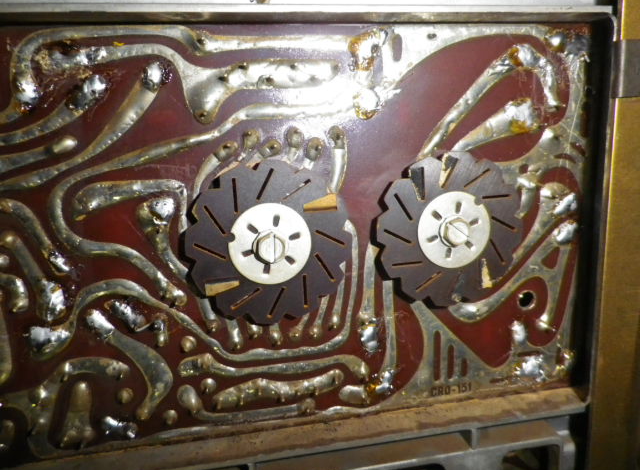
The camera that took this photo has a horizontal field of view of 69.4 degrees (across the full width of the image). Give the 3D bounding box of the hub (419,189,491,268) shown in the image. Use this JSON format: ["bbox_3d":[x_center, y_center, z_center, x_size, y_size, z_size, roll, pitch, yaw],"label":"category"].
[{"bbox_3d":[0.034,-0.001,0.115,0.019,0.019,0.004,-4,10,-9],"label":"hub"}]

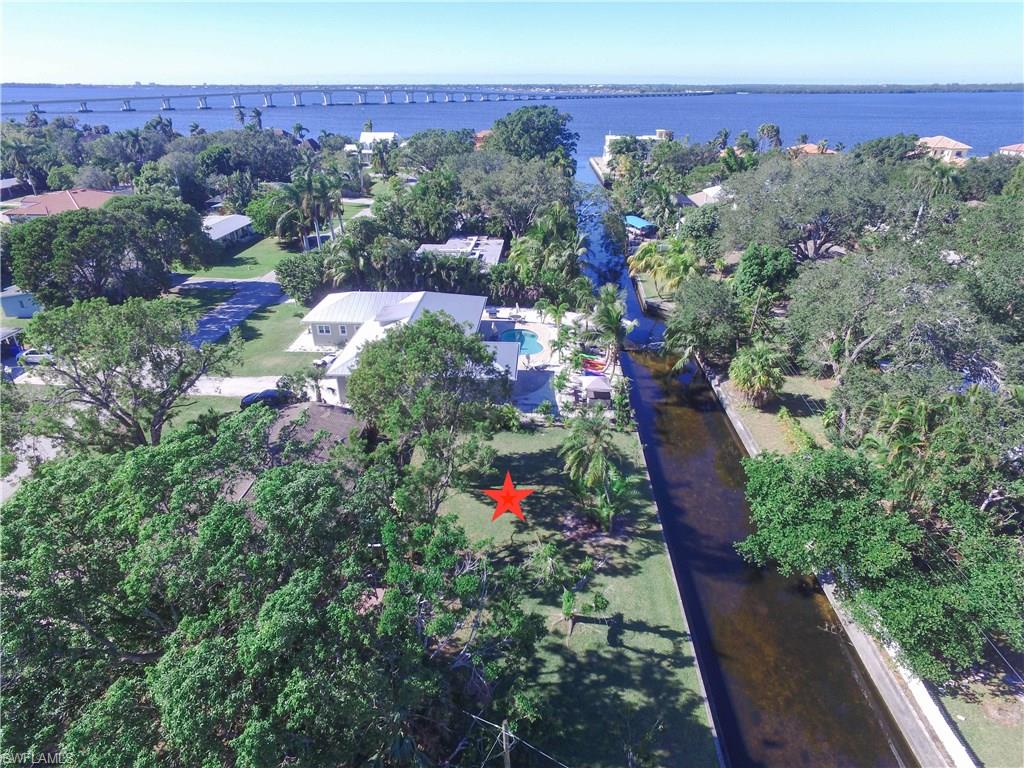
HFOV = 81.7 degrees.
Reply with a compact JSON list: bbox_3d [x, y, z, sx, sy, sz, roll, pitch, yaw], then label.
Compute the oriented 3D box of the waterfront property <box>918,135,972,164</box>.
[{"bbox_3d":[154.300,-84.207,214.614,18.500,9.200,15.000,1,27,3],"label":"waterfront property"}]

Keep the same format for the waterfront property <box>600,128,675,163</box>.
[{"bbox_3d":[47.500,-90.303,225.538,24.000,10.200,17.000,1,27,3],"label":"waterfront property"}]

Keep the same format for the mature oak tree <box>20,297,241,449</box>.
[{"bbox_3d":[-29.200,-0.233,45.705,15.500,11.800,14.500,0,27,0],"label":"mature oak tree"}]

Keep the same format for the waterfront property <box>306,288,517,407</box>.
[{"bbox_3d":[-11.600,-5.677,64.149,23.800,4.700,23.000,0,27,0],"label":"waterfront property"}]

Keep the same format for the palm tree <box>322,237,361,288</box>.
[{"bbox_3d":[-24.000,-16.616,81.917,5.600,8.000,5.600,0,27,0],"label":"palm tree"}]

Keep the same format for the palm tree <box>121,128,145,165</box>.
[{"bbox_3d":[-121.800,-75.412,192.725,7.800,13.300,7.600,1,27,3],"label":"palm tree"}]

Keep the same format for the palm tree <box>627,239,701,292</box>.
[{"bbox_3d":[20.300,-15.507,80.707,8.900,7.700,8.400,1,27,3],"label":"palm tree"}]

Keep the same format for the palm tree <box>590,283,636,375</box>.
[{"bbox_3d":[9.900,-5.361,58.807,4.800,9.000,4.800,0,27,0],"label":"palm tree"}]

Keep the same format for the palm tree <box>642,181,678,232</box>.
[{"bbox_3d":[28.400,-32.767,112.407,6.200,9.000,6.200,0,27,0],"label":"palm tree"}]

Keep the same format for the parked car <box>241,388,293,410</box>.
[{"bbox_3d":[-21.900,1.393,53.837,4.700,1.500,1.850,0,27,0],"label":"parked car"}]

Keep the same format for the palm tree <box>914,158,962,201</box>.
[{"bbox_3d":[75.600,-32.419,106.890,8.200,14.200,8.000,1,27,3],"label":"palm tree"}]

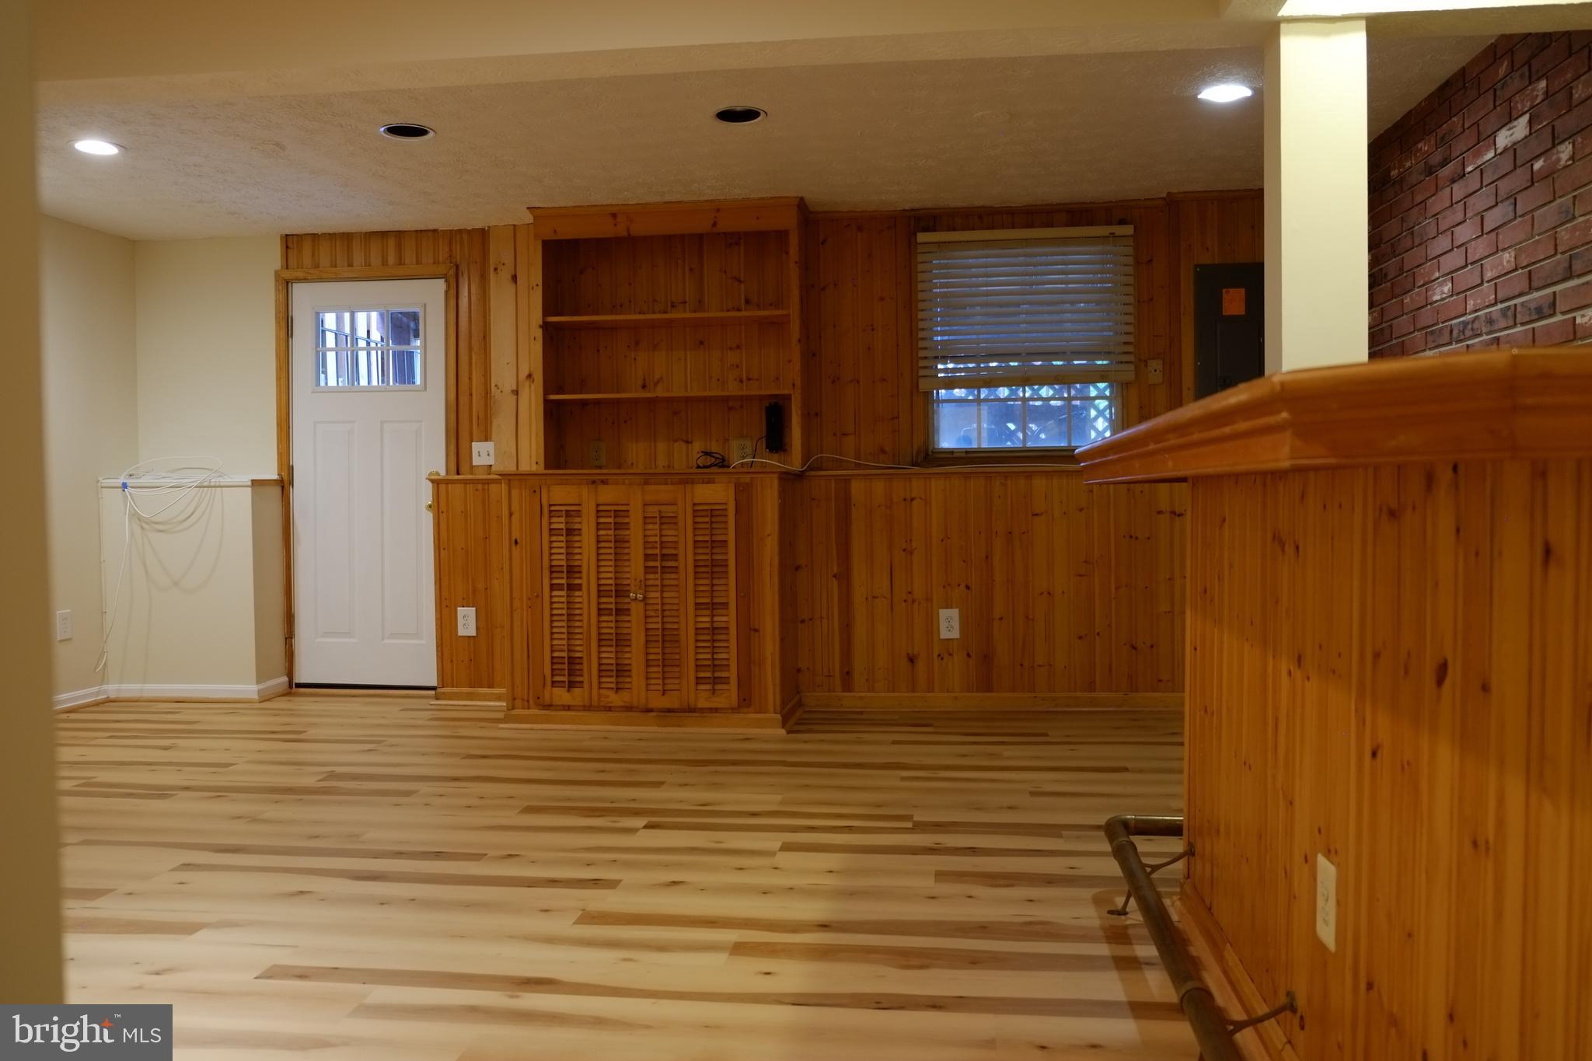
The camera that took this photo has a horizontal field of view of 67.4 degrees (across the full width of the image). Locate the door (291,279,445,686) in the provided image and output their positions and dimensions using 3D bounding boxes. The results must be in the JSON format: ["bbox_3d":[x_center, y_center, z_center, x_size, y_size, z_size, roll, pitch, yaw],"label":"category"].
[{"bbox_3d":[-2.130,-0.229,6.002,0.813,2.030,0.045,0,2,7],"label":"door"}]

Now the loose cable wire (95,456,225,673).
[{"bbox_3d":[-3.006,0.165,5.674,0.635,1.019,0.240,0,2,7],"label":"loose cable wire"}]

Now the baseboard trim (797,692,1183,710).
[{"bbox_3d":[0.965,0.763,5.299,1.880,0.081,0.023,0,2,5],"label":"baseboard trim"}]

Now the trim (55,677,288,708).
[{"bbox_3d":[-2.964,0.783,5.751,0.815,0.079,0.580,0,2,7],"label":"trim"}]

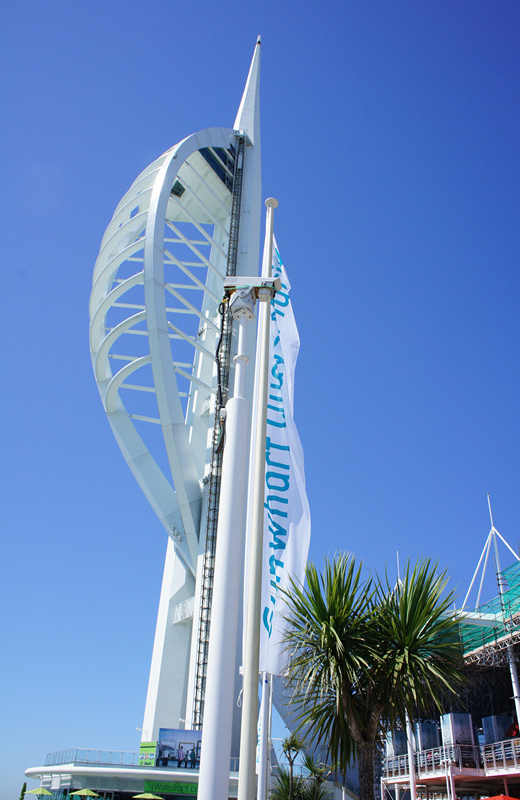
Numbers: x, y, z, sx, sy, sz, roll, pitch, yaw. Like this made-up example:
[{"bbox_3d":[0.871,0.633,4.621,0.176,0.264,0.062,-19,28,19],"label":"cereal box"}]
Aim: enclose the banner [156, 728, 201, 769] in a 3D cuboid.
[{"bbox_3d":[-7.517,35.246,62.759,5.300,3.400,0.120,6,-33,-4],"label":"banner"}]

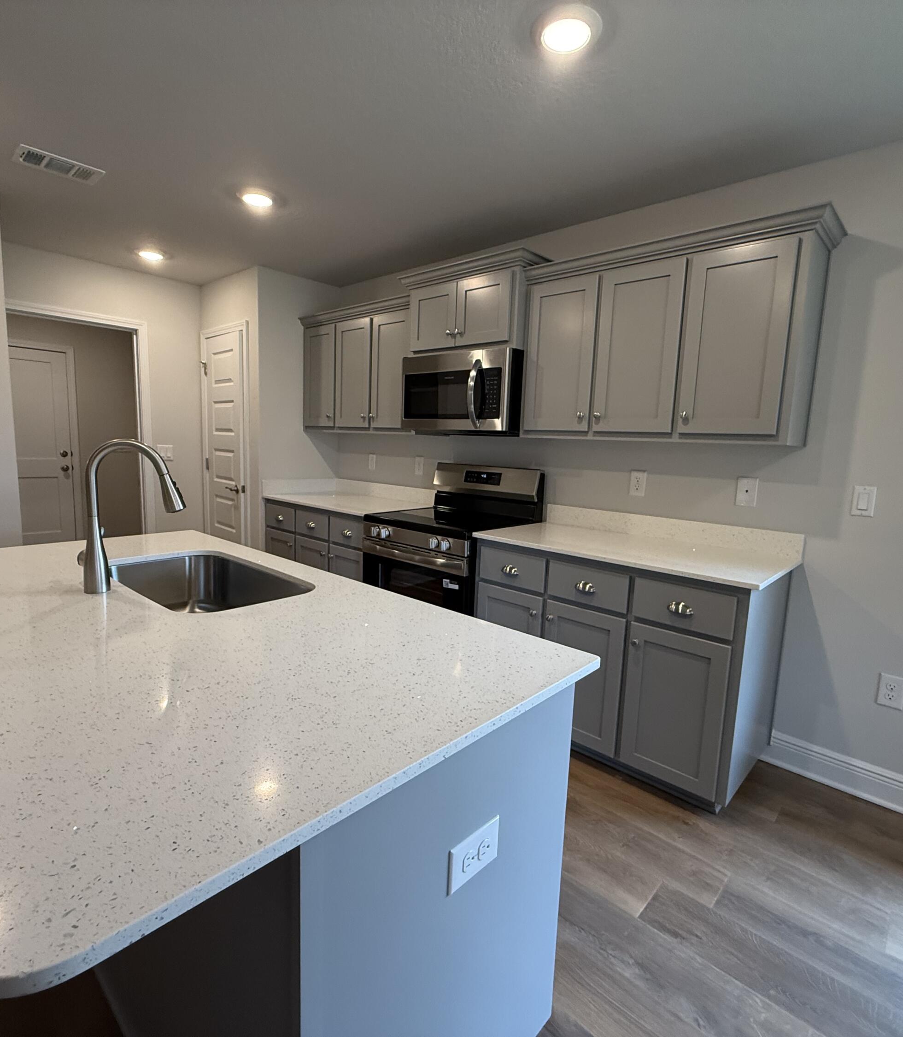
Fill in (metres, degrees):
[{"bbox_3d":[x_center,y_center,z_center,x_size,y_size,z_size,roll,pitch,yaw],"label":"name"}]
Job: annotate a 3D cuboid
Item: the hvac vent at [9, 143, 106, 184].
[{"bbox_3d":[-1.706,-1.520,2.434,0.209,0.018,0.303,9,11,42],"label":"hvac vent"}]

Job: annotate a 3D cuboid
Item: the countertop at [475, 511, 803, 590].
[{"bbox_3d":[0.777,0.081,2.470,1.229,0.126,0.636,9,11,42],"label":"countertop"}]

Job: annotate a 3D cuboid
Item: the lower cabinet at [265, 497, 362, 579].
[{"bbox_3d":[-0.694,0.347,3.861,1.200,0.884,0.629,9,11,42],"label":"lower cabinet"}]

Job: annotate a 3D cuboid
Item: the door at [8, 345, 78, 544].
[{"bbox_3d":[-4.094,-0.562,5.273,0.044,2.034,0.861,9,11,42],"label":"door"}]

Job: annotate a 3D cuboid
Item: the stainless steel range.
[{"bbox_3d":[0.001,0.311,3.159,0.756,1.196,0.673,9,11,42],"label":"stainless steel range"}]

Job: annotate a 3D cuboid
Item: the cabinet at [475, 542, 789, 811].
[{"bbox_3d":[0.746,0.578,2.554,1.203,0.886,0.631,9,11,42],"label":"cabinet"}]

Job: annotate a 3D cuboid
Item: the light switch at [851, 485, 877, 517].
[{"bbox_3d":[1.579,-0.065,2.142,0.072,0.112,0.010,9,11,42],"label":"light switch"}]

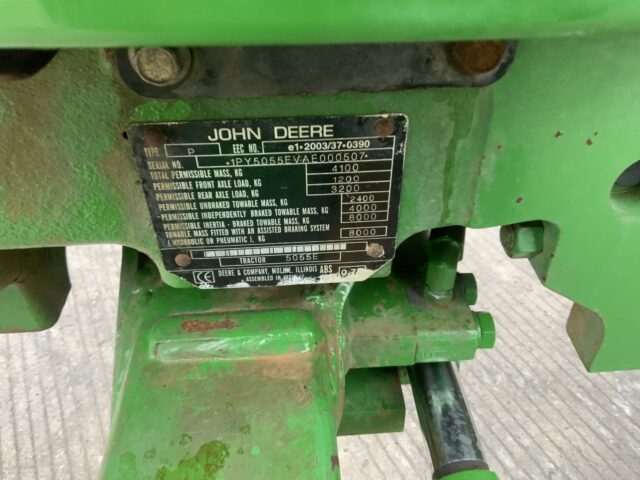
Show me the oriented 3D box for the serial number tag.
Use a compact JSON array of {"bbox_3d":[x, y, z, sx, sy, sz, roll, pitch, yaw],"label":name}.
[{"bbox_3d":[-0.021,-0.014,0.261,0.120,0.099,0.003,-3,40,-2],"label":"serial number tag"}]

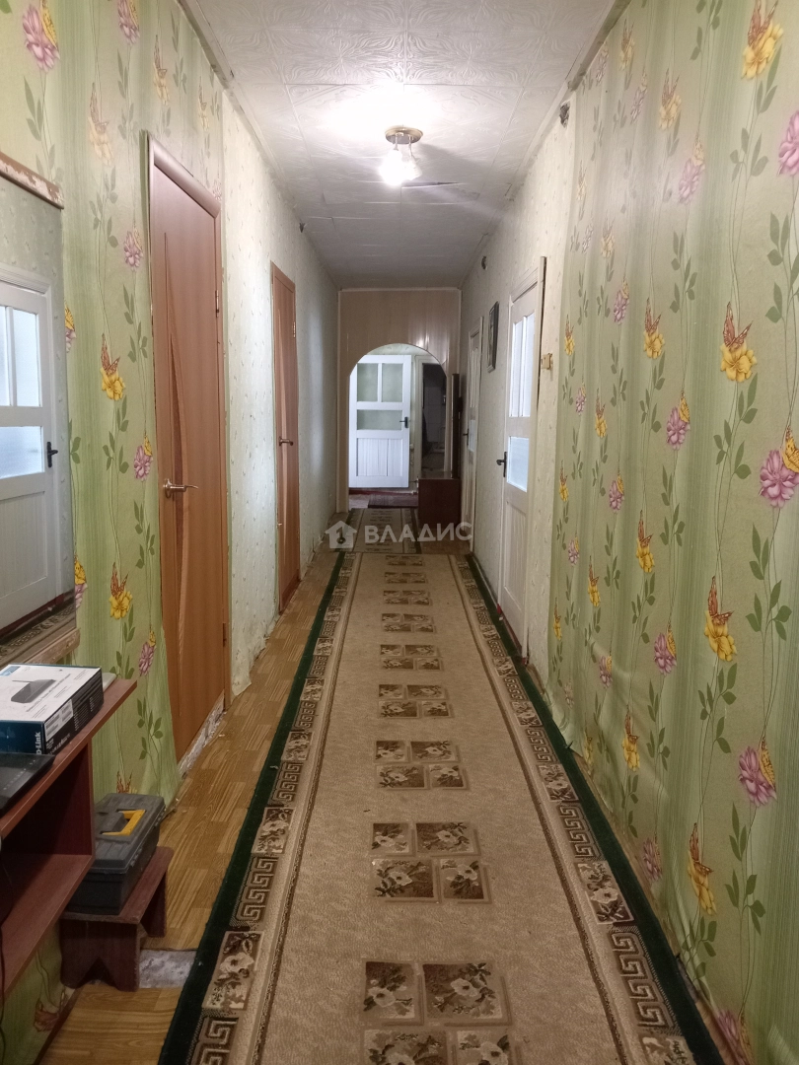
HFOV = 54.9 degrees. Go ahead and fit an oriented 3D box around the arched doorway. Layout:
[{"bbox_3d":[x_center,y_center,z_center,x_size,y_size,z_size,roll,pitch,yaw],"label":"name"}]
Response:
[{"bbox_3d":[-0.021,-1.238,9.318,1.180,2.010,0.160,1,10,0],"label":"arched doorway"}]

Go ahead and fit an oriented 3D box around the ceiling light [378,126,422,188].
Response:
[{"bbox_3d":[0.013,-1.836,3.774,0.210,0.230,0.210,1,10,0],"label":"ceiling light"}]

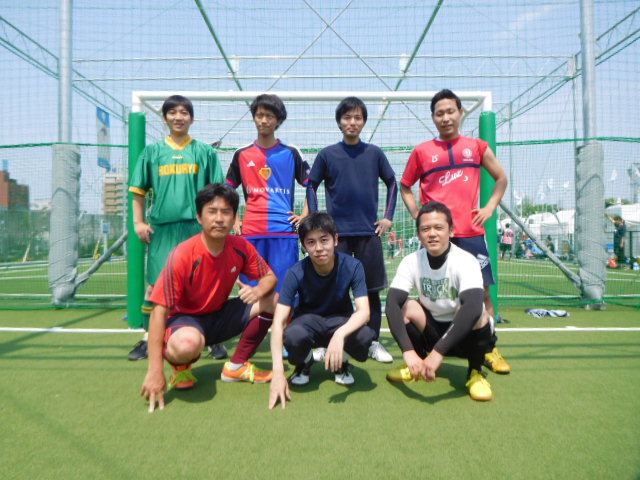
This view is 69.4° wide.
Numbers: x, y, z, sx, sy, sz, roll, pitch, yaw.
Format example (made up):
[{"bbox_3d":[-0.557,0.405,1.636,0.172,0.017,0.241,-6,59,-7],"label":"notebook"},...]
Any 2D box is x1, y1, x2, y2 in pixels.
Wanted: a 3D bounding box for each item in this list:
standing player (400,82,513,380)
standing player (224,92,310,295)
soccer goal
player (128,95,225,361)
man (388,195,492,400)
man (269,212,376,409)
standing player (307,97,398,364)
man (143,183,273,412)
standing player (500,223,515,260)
[{"bbox_3d":[0.840,-0.085,2.877,0.690,1.710,0.400,0,-1,9],"label":"standing player"},{"bbox_3d":[-0.350,-0.108,3.158,0.580,1.760,0.360,0,-1,-5],"label":"standing player"},{"bbox_3d":[-0.060,-0.262,4.409,3.270,2.090,0.860,0,0,0],"label":"soccer goal"},{"bbox_3d":[-0.955,-0.108,3.118,0.670,1.760,0.380,0,-1,-7],"label":"player"},{"bbox_3d":[0.620,0.281,2.434,0.580,0.970,0.600,0,-1,6],"label":"man"},{"bbox_3d":[0.015,0.306,2.404,0.560,0.920,0.660,0,0,0],"label":"man"},{"bbox_3d":[0.210,-0.084,3.047,0.610,1.710,0.370,0,0,2],"label":"standing player"},{"bbox_3d":[-0.560,0.246,2.375,0.690,1.040,0.680,0,-1,-11],"label":"man"},{"bbox_3d":[8.930,0.076,22.007,0.550,1.720,0.400,0,-1,-11],"label":"standing player"}]

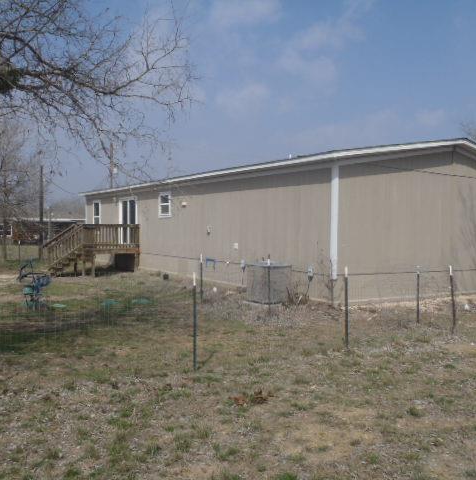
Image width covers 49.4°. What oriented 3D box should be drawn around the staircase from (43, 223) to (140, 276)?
[{"bbox_3d":[-5.917,0.365,20.676,3.170,1.980,2.650,1,2,-33],"label":"staircase"}]

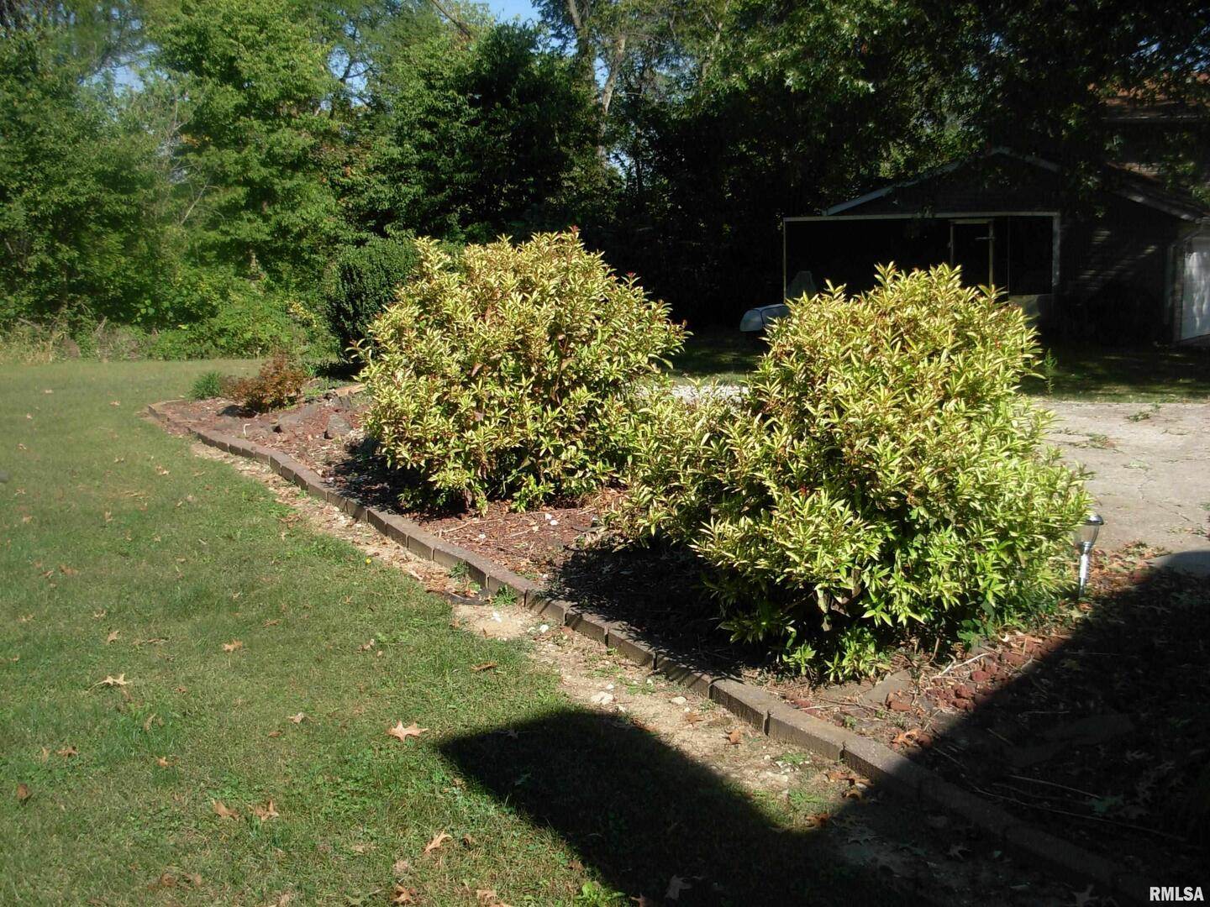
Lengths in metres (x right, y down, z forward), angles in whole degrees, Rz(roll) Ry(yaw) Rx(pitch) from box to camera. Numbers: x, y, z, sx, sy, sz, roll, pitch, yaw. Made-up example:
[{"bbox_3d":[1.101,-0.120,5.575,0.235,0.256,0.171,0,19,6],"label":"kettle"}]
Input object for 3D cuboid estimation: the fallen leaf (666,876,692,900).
[{"bbox_3d":[0.174,1.028,3.159,0.070,0.020,0.080,-1,9,3],"label":"fallen leaf"}]

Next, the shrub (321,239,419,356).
[{"bbox_3d":[-2.950,-2.013,18.081,1.800,1.700,1.700,-2,9,-9],"label":"shrub"}]

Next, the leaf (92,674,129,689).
[{"bbox_3d":[-1.774,0.815,4.768,0.130,0.030,0.060,-4,9,-21],"label":"leaf"}]

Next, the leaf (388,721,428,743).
[{"bbox_3d":[-0.625,0.882,4.208,0.130,0.025,0.090,-2,9,-9],"label":"leaf"}]

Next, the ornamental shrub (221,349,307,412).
[{"bbox_3d":[-3.444,-0.773,13.361,0.820,0.570,0.700,-3,9,-14],"label":"ornamental shrub"}]

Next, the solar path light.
[{"bbox_3d":[2.004,0.434,5.536,0.115,0.345,0.115,5,10,19],"label":"solar path light"}]

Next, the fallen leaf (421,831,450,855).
[{"bbox_3d":[-0.434,0.996,3.409,0.060,0.030,0.110,2,9,17],"label":"fallen leaf"}]

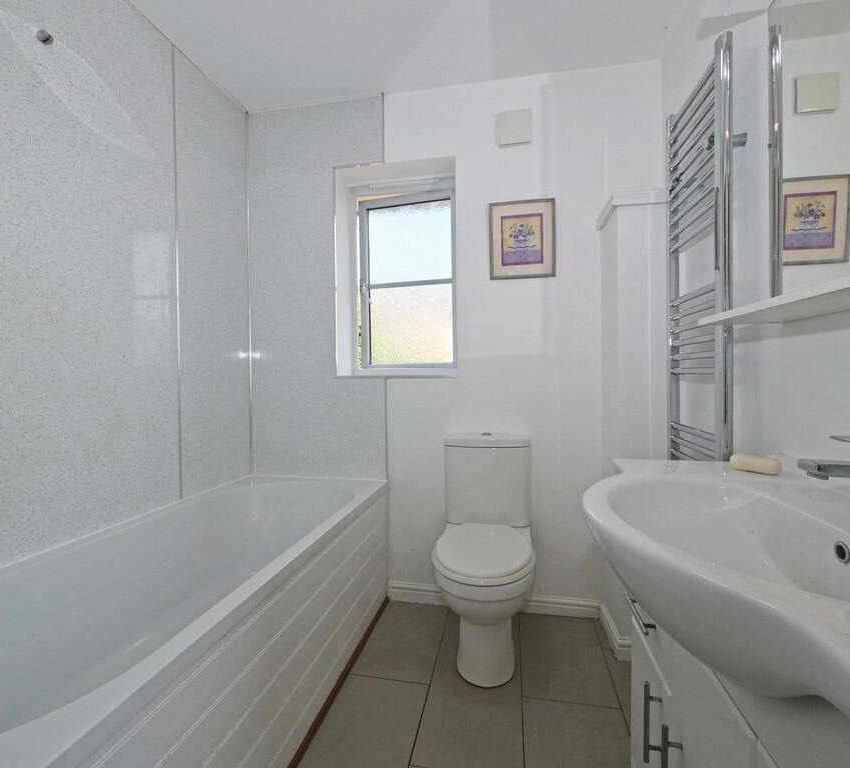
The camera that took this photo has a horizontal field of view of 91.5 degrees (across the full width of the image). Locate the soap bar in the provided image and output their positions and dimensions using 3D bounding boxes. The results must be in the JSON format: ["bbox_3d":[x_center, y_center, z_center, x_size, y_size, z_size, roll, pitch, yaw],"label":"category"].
[{"bbox_3d":[0.698,0.169,0.873,0.085,0.029,0.052,0,1,42],"label":"soap bar"}]

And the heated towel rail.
[{"bbox_3d":[0.836,-0.252,1.232,0.085,1.270,0.390,0,1,12],"label":"heated towel rail"}]

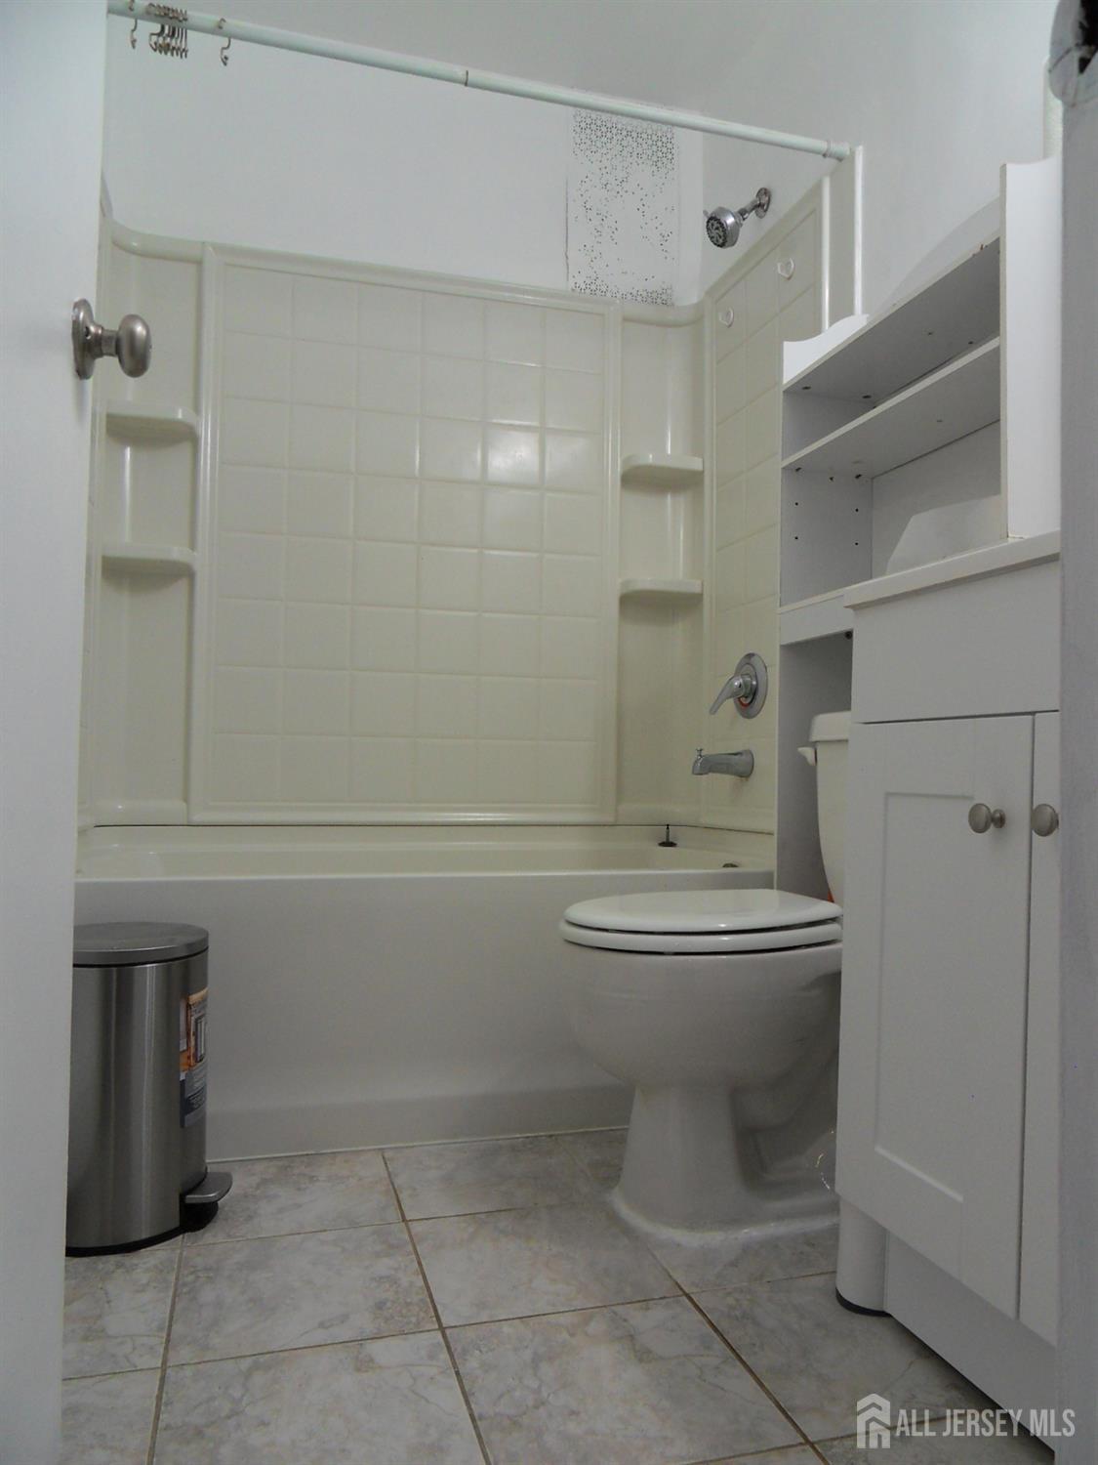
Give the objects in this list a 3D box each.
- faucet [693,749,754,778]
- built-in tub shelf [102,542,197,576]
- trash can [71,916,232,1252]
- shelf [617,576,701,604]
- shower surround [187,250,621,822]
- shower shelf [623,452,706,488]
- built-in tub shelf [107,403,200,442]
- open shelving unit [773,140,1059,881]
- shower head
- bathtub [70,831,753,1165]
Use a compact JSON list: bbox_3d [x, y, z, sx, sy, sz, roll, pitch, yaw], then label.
[{"bbox_3d":[0.410,0.071,2.398,0.157,0.067,0.060,1,-2,-16],"label":"faucet"},{"bbox_3d":[-0.927,-0.393,2.333,0.235,0.060,0.125,1,-2,-16],"label":"built-in tub shelf"},{"bbox_3d":[-0.619,0.498,1.476,0.315,0.400,0.270,0,-2,8],"label":"trash can"},{"bbox_3d":[0.285,-0.374,2.684,0.230,0.055,0.125,1,-2,-16],"label":"shelf"},{"bbox_3d":[-0.324,-0.469,2.553,1.075,1.390,0.060,1,-2,-16],"label":"shower surround"},{"bbox_3d":[0.290,-0.700,2.697,0.230,0.055,0.125,1,-2,-16],"label":"shower shelf"},{"bbox_3d":[-0.922,-0.713,2.345,0.235,0.055,0.125,1,-2,-16],"label":"built-in tub shelf"},{"bbox_3d":[0.618,-0.075,1.658,0.205,1.590,0.610,1,-2,-16],"label":"open shelving unit"},{"bbox_3d":[0.448,-1.238,2.440,0.160,0.165,0.080,1,-2,-16],"label":"shower head"},{"bbox_3d":[-0.225,0.476,2.159,1.515,0.500,0.775,1,-2,-16],"label":"bathtub"}]

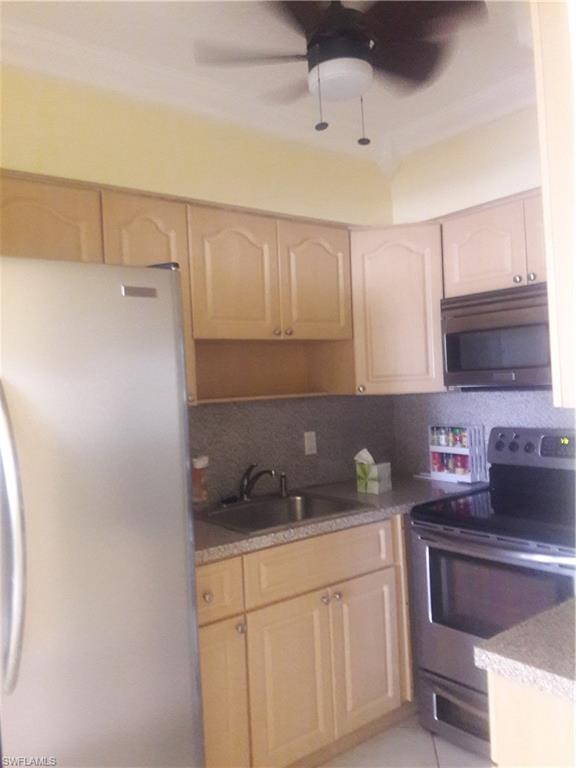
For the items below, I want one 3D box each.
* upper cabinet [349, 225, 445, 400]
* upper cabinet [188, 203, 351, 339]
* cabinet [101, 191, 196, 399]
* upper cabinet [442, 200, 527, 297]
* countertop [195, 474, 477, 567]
[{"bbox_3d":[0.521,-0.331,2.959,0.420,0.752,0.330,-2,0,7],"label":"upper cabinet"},{"bbox_3d":[-0.133,-0.428,2.700,0.824,0.505,0.325,-2,0,-38],"label":"upper cabinet"},{"bbox_3d":[-0.586,-0.287,2.346,0.335,0.752,0.325,-2,0,-38],"label":"cabinet"},{"bbox_3d":[0.944,-0.555,2.711,0.325,0.336,0.400,-2,0,-38],"label":"upper cabinet"},{"bbox_3d":[0.146,0.522,2.682,1.690,0.042,0.640,-2,0,-38],"label":"countertop"}]

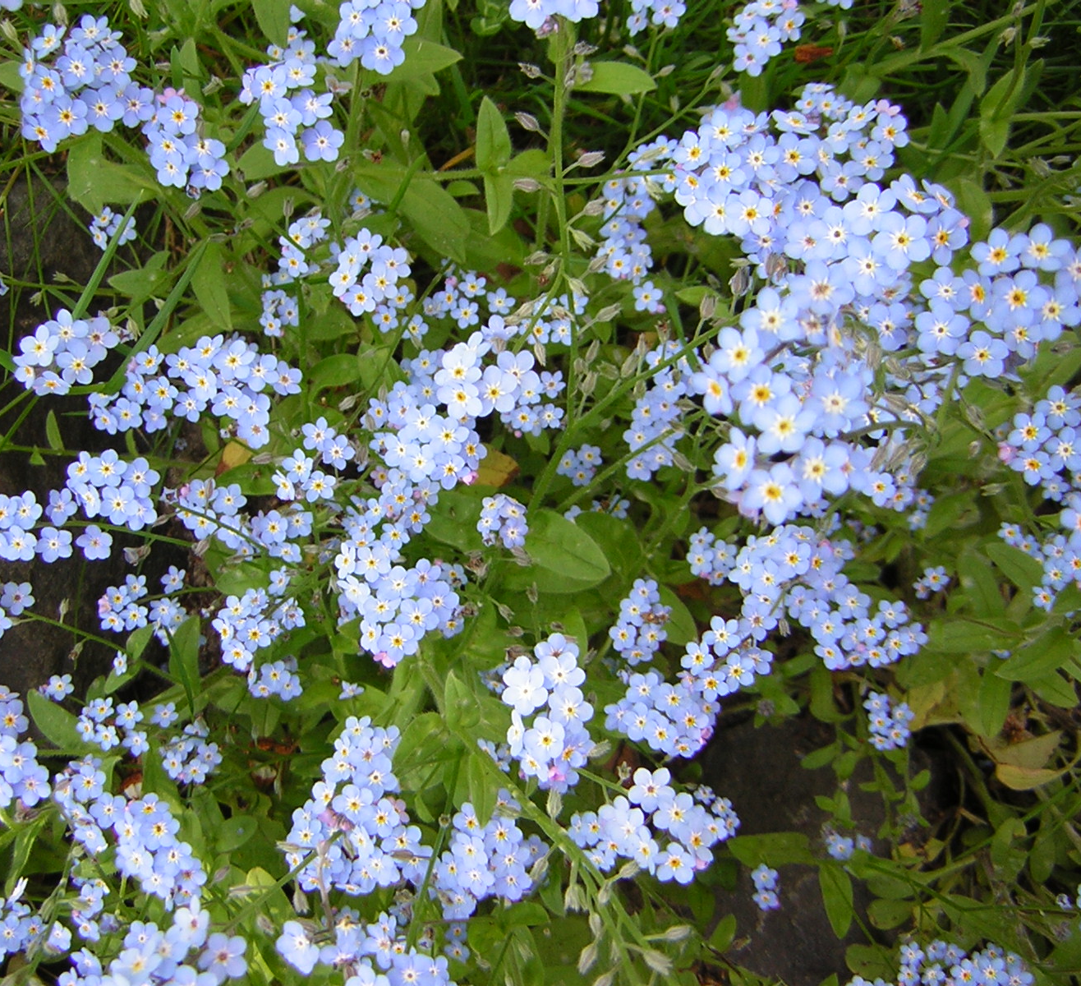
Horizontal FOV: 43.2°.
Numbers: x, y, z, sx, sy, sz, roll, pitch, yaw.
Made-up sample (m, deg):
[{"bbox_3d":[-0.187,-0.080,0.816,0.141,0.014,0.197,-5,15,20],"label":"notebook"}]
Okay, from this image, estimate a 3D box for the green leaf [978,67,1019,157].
[{"bbox_3d":[0.161,-0.134,0.480,0.013,0.008,0.032,11,68,4],"label":"green leaf"}]

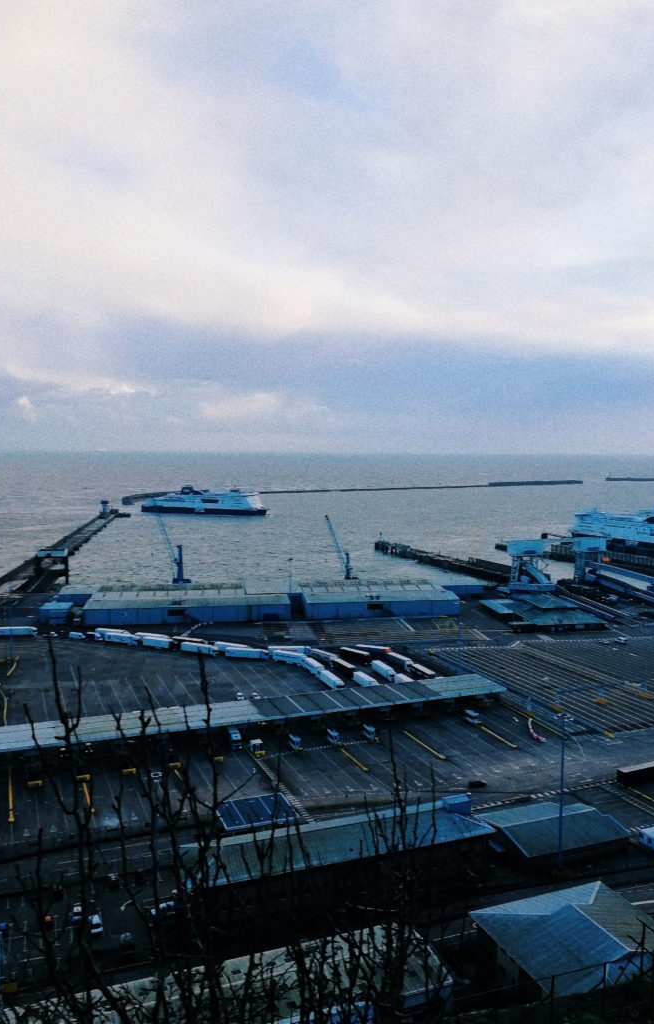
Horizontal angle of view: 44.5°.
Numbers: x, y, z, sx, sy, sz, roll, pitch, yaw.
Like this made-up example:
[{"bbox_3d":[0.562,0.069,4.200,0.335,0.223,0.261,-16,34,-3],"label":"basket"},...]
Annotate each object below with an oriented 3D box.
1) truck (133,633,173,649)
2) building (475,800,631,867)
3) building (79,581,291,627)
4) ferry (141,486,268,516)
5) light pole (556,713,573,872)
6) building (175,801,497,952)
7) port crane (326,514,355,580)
[{"bbox_3d":[-73.960,53.600,336.790,16.500,4.000,2.550,2,5,18],"label":"truck"},{"bbox_3d":[47.440,67.080,168.990,24.730,4.720,19.170,-1,5,-21],"label":"building"},{"bbox_3d":[-68.700,45.510,402.760,96.660,10.000,52.000,0,4,-8],"label":"building"},{"bbox_3d":[-164.700,-15.470,1096.010,182.080,35.000,28.000,2,5,14],"label":"ferry"},{"bbox_3d":[45.890,54.650,155.400,3.000,31.590,3.000,0,4,0],"label":"light pole"},{"bbox_3d":[2.440,64.890,151.890,59.290,11.130,15.610,-1,5,-21],"label":"building"},{"bbox_3d":[8.570,22.650,497.140,19.000,42.000,10.000,0,4,-8],"label":"port crane"}]

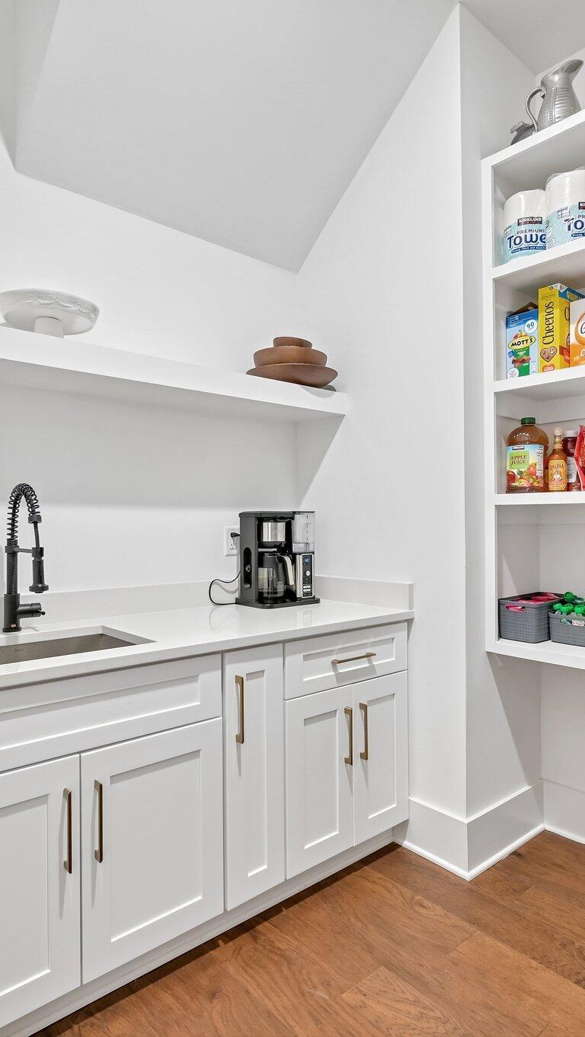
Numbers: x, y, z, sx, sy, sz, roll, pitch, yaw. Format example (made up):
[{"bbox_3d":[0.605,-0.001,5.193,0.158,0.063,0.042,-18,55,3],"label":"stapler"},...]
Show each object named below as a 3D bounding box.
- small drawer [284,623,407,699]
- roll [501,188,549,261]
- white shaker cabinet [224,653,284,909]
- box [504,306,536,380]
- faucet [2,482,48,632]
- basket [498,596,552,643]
[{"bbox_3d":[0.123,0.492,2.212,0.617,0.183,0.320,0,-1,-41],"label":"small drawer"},{"bbox_3d":[0.872,-1.042,2.252,0.153,0.280,0.153,0,0,0],"label":"roll"},{"bbox_3d":[-0.312,0.769,2.069,0.229,0.772,0.610,0,0,-41],"label":"white shaker cabinet"},{"bbox_3d":[0.920,-0.620,2.260,0.230,0.250,0.123,0,0,-41],"label":"box"},{"bbox_3d":[-0.777,0.122,1.842,0.130,0.456,0.285,0,-1,-41],"label":"faucet"},{"bbox_3d":[0.927,0.376,2.293,0.315,0.145,0.158,0,0,-41],"label":"basket"}]

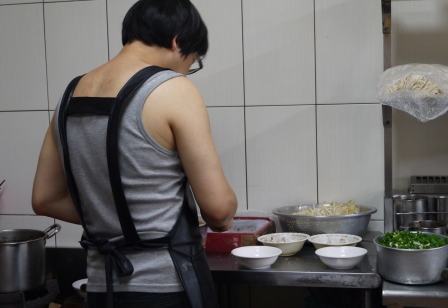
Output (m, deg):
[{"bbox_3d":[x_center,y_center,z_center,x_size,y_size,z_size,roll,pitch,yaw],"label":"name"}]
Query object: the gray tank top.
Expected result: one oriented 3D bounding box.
[{"bbox_3d":[-0.270,0.058,1.930,0.385,0.585,0.255,2,6,30],"label":"gray tank top"}]

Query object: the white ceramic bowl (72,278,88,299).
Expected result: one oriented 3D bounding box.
[{"bbox_3d":[-0.405,0.435,2.282,0.144,0.052,0.144,-2,5,0],"label":"white ceramic bowl"}]

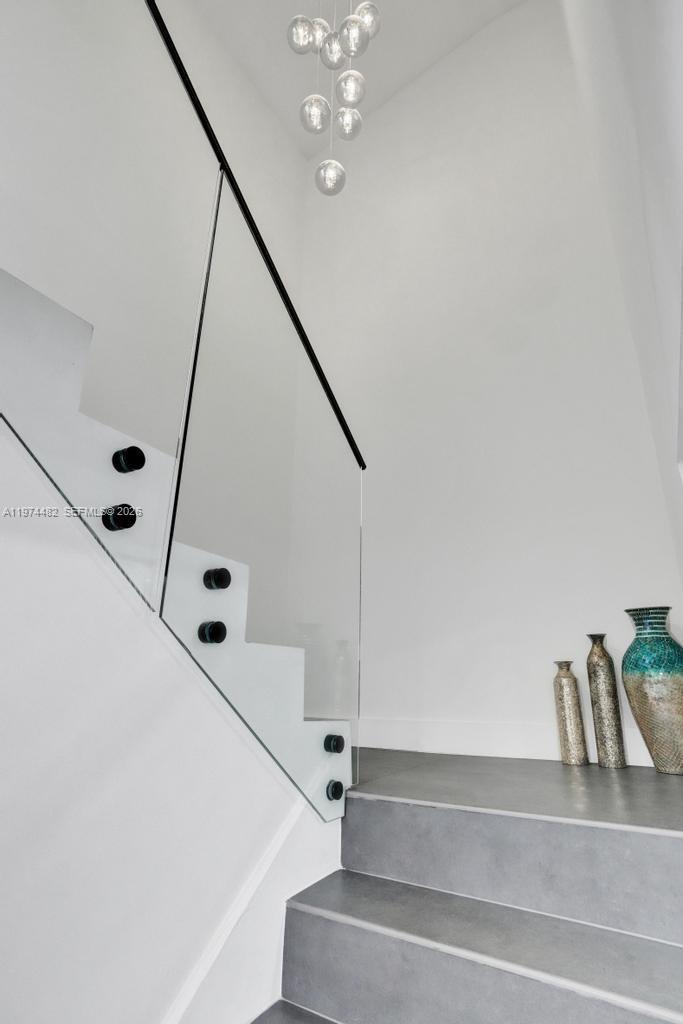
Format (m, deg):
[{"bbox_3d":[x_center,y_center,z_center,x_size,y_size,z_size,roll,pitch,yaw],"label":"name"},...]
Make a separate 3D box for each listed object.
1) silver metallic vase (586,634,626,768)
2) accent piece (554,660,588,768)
[{"bbox_3d":[1.014,0.718,1.762,0.097,0.472,0.097,-11,-24,31],"label":"silver metallic vase"},{"bbox_3d":[0.891,0.778,1.779,0.091,0.370,0.091,-11,-24,31],"label":"accent piece"}]

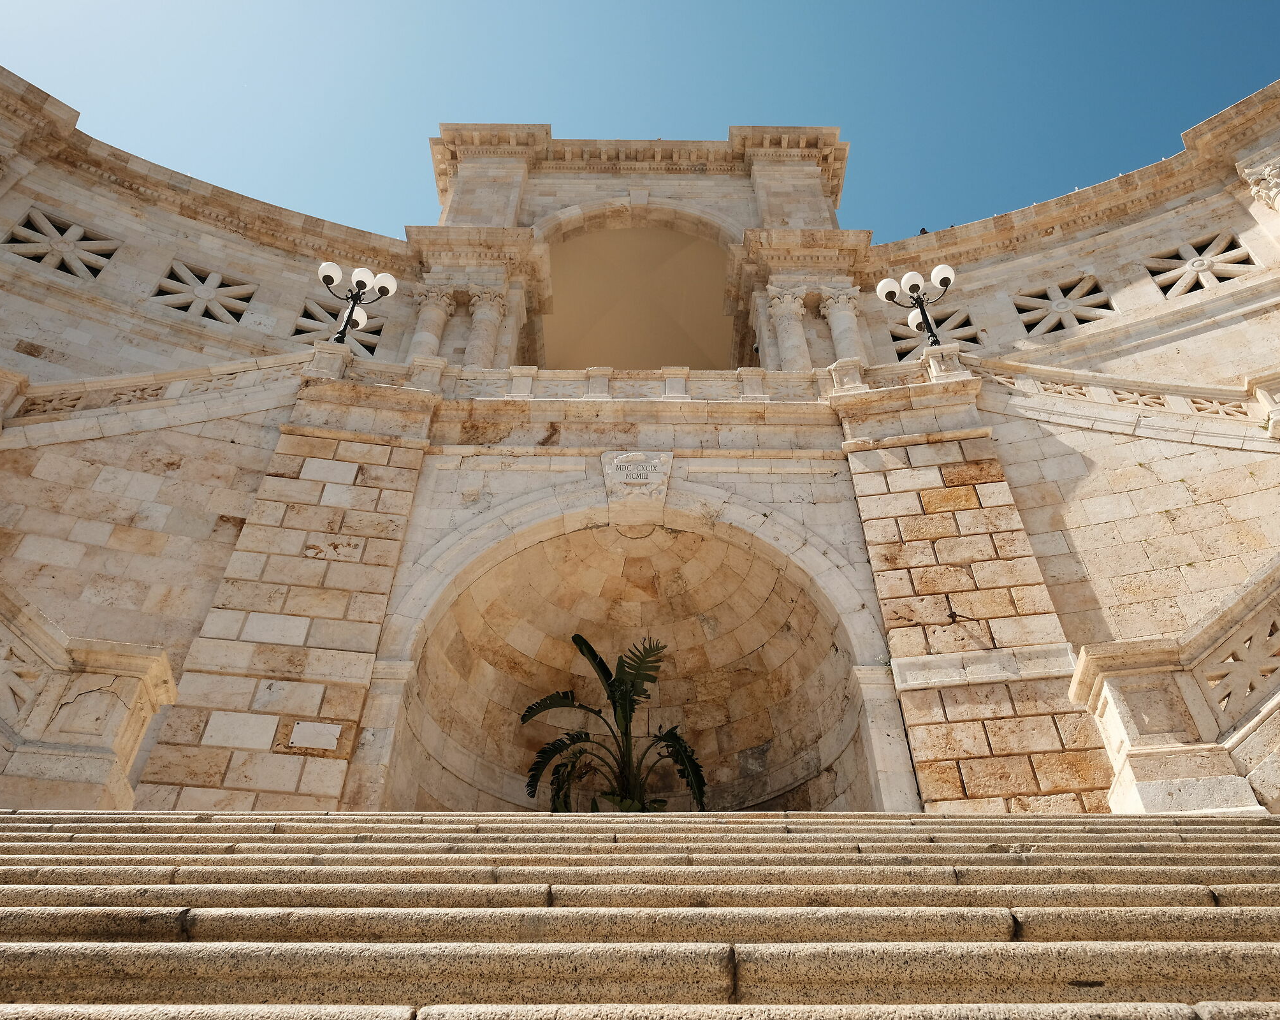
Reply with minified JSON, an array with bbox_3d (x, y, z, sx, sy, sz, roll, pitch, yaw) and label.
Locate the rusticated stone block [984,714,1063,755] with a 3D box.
[{"bbox_3d":[4.599,2.794,10.749,0.792,0.448,0.300,-6,-43,7],"label":"rusticated stone block"}]

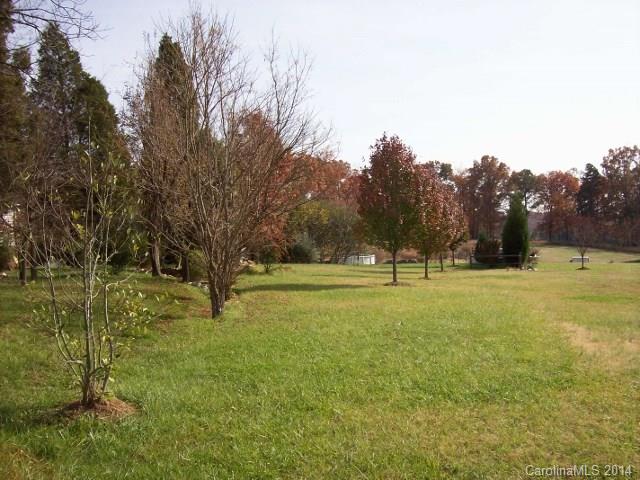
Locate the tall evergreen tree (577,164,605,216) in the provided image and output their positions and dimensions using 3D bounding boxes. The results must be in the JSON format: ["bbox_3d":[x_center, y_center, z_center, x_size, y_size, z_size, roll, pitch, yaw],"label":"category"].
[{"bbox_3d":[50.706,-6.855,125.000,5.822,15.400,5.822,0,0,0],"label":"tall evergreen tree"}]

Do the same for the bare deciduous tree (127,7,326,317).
[{"bbox_3d":[-2.037,-1.699,14.500,4.184,6.732,3.968,0,0,0],"label":"bare deciduous tree"}]

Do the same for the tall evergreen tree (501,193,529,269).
[{"bbox_3d":[12.891,-0.694,44.000,1.785,5.024,1.785,0,0,0],"label":"tall evergreen tree"}]

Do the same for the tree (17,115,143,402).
[{"bbox_3d":[-2.339,0.234,6.500,1.194,2.764,1.144,0,0,0],"label":"tree"}]

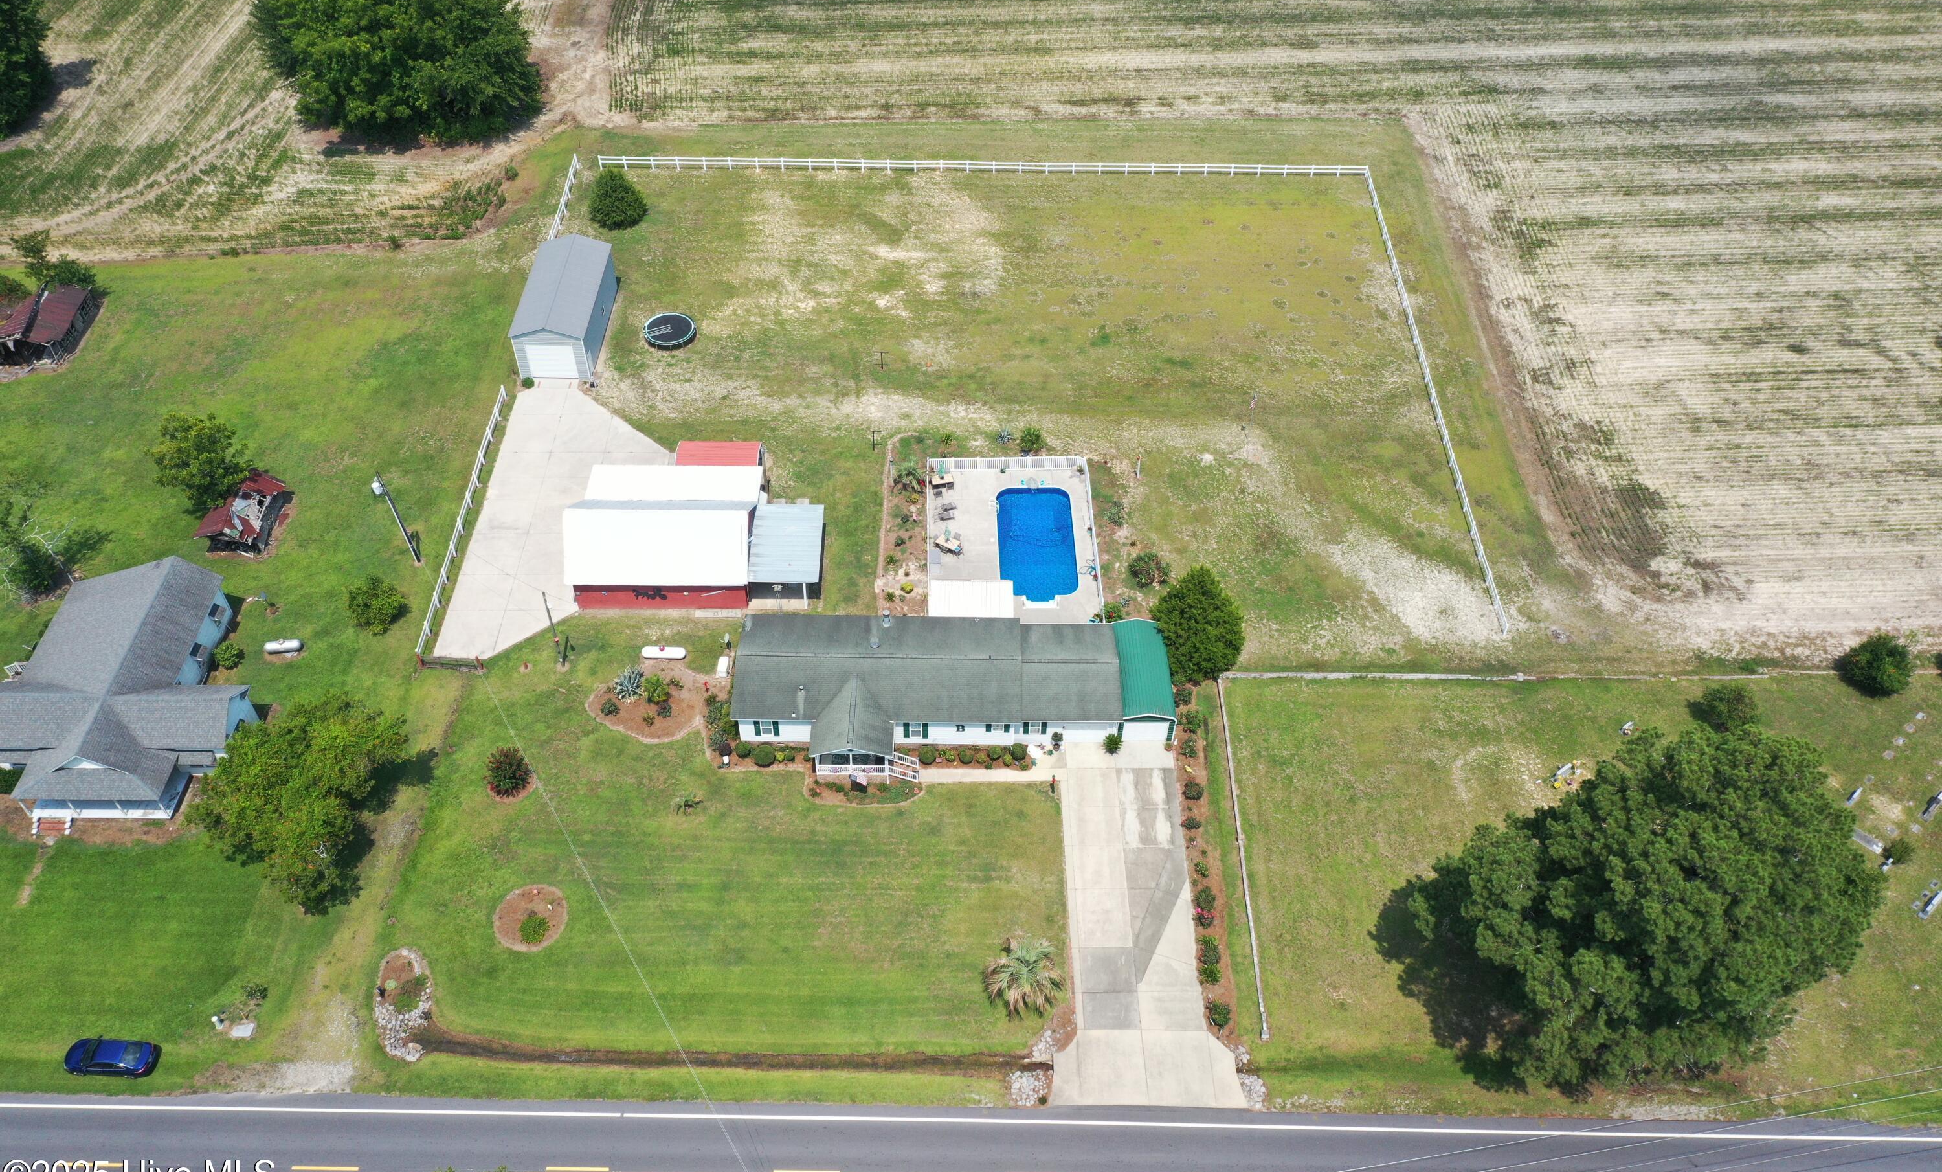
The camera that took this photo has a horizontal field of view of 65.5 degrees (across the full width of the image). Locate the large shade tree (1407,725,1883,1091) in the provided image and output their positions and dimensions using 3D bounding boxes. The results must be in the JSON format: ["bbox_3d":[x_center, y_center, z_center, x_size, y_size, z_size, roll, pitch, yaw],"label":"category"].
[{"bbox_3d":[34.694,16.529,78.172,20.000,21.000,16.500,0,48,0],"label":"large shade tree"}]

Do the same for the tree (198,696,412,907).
[{"bbox_3d":[-39.482,11.613,88.135,11.600,9.800,12.000,1,48,0],"label":"tree"}]

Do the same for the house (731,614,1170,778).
[{"bbox_3d":[-1.064,6.802,97.949,28.100,4.100,11.300,1,48,0],"label":"house"}]

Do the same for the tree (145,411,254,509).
[{"bbox_3d":[-55.635,-9.059,109.153,6.700,7.800,6.600,0,48,0],"label":"tree"}]

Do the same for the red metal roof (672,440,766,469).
[{"bbox_3d":[-18.716,-8.929,112.463,6.100,3.000,3.900,0,48,0],"label":"red metal roof"}]

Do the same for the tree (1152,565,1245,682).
[{"bbox_3d":[15.074,1.827,98.462,6.050,8.700,6.050,1,48,0],"label":"tree"}]

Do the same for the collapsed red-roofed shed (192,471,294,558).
[{"bbox_3d":[-51.726,-5.235,107.287,4.800,3.700,5.900,1,48,0],"label":"collapsed red-roofed shed"}]

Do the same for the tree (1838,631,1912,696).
[{"bbox_3d":[60.555,4.949,100.156,4.200,3.700,4.200,0,48,0],"label":"tree"}]

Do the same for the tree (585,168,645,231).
[{"bbox_3d":[-31.177,-34.571,133.246,5.150,4.900,5.150,1,48,0],"label":"tree"}]

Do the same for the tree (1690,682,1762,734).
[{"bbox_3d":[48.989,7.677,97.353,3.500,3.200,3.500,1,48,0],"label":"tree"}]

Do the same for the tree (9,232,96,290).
[{"bbox_3d":[-74.908,-26.306,124.037,5.800,6.600,5.300,1,48,0],"label":"tree"}]

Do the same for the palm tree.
[{"bbox_3d":[3.060,21.547,86.032,4.500,2.300,4.300,0,48,0],"label":"palm tree"}]

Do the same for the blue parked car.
[{"bbox_3d":[-46.291,25.279,81.329,4.750,1.450,1.830,3,48,1],"label":"blue parked car"}]

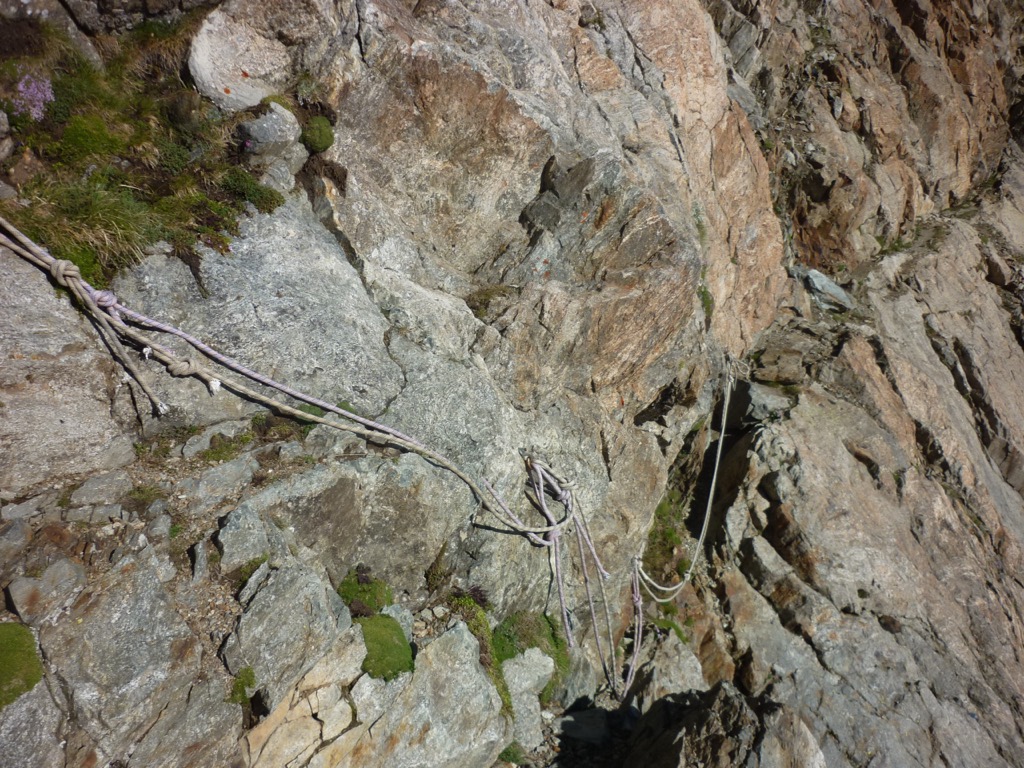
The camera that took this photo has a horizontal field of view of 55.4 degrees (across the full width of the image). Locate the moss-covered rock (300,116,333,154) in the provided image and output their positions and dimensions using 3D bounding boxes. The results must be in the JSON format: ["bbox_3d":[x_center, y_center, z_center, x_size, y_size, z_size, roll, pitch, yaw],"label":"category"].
[{"bbox_3d":[-0.471,-0.598,2.350,0.078,0.084,0.075,-1,29,6],"label":"moss-covered rock"}]

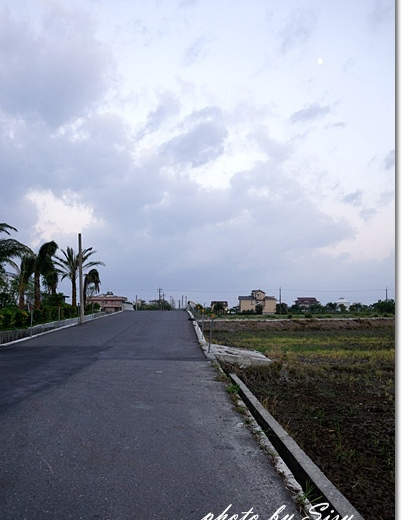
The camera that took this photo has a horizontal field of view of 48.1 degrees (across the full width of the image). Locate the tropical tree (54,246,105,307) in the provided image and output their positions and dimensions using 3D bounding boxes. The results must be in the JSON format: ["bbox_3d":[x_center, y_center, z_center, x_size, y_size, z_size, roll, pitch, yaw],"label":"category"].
[{"bbox_3d":[-8.930,1.590,33.020,3.800,5.200,3.800,0,-6,0],"label":"tropical tree"}]

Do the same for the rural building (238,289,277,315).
[{"bbox_3d":[22.120,16.790,177.220,14.490,9.380,12.000,0,-6,0],"label":"rural building"}]

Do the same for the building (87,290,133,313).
[{"bbox_3d":[-34.240,16.070,168.740,16.260,7.880,13.000,0,-6,0],"label":"building"}]

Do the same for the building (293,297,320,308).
[{"bbox_3d":[55.270,23.660,236.820,14.150,7.950,12.000,0,-6,0],"label":"building"}]

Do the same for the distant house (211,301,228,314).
[{"bbox_3d":[8.530,21.980,207.840,7.730,5.750,8.000,0,-6,0],"label":"distant house"}]

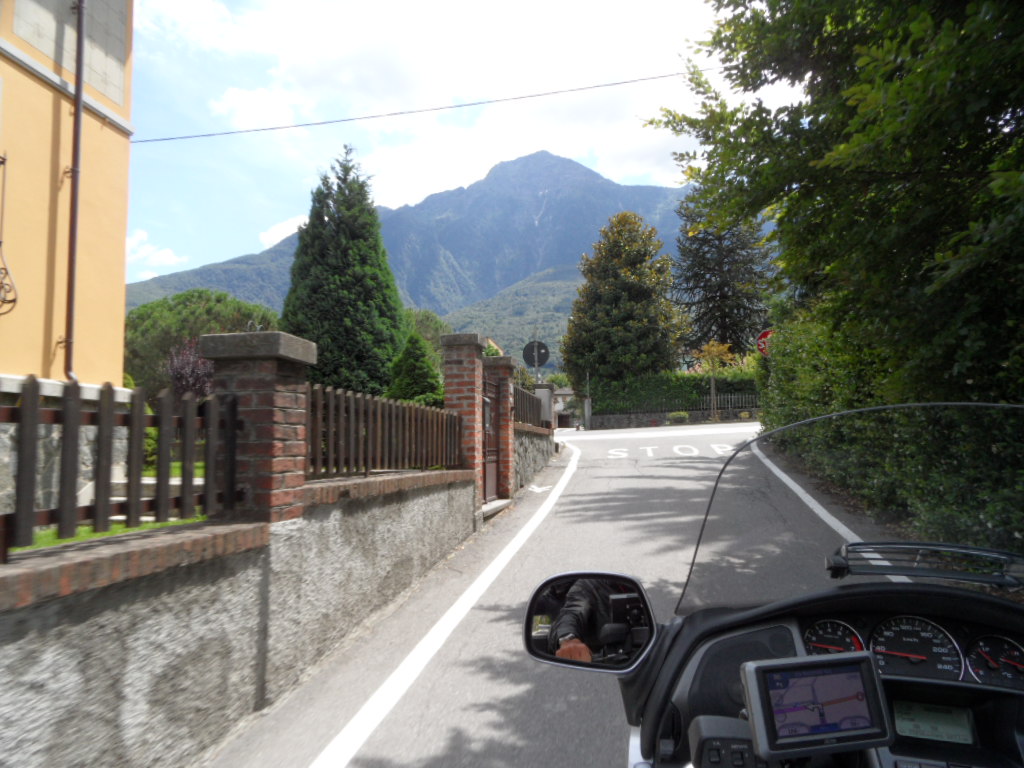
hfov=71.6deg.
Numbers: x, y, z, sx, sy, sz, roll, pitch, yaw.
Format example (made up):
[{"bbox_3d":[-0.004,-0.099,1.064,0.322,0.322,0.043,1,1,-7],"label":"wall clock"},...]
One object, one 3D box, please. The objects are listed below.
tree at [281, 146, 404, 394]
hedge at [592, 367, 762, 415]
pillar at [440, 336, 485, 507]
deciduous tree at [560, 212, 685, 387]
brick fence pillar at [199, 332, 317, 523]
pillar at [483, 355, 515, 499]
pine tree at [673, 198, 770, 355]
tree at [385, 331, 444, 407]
[{"bbox_3d":[-2.865,-1.402,11.781,2.200,5.242,2.200,0,-5,0],"label":"tree"},{"bbox_3d":[5.097,0.232,22.000,6.000,1.500,1.000,1,-5,-8],"label":"hedge"},{"bbox_3d":[-0.463,0.384,6.893,0.360,1.680,0.370,-1,-5,10],"label":"pillar"},{"bbox_3d":[3.969,-2.580,25.200,4.300,7.184,4.300,0,-5,0],"label":"deciduous tree"},{"bbox_3d":[-1.160,0.213,3.263,0.385,0.840,0.375,-1,-5,10],"label":"brick fence pillar"},{"bbox_3d":[-0.151,0.515,8.141,0.360,1.620,0.360,-1,-5,10],"label":"pillar"},{"bbox_3d":[8.894,-3.543,29.612,4.200,9.299,4.200,0,-5,0],"label":"pine tree"},{"bbox_3d":[-1.236,0.155,8.930,0.820,1.673,0.820,0,-5,0],"label":"tree"}]

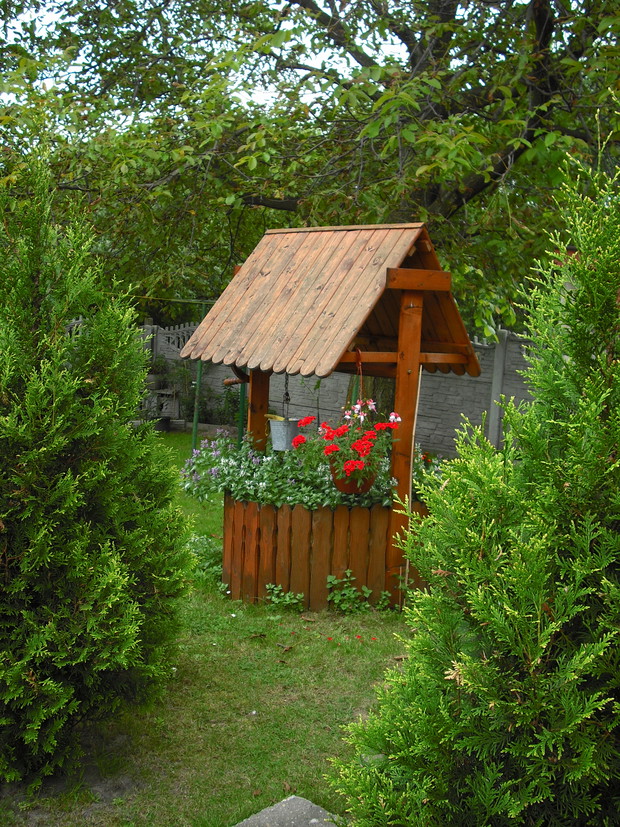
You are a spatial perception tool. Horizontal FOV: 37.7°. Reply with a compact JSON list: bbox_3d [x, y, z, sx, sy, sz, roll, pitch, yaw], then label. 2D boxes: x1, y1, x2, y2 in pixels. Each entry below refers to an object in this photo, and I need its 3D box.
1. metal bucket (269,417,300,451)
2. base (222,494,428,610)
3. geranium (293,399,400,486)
[{"bbox_3d":[-0.151,0.134,5.537,0.190,0.190,0.190,3,7,0],"label":"metal bucket"},{"bbox_3d":[0.060,0.709,5.339,1.220,0.575,1.220,3,7,0],"label":"base"},{"bbox_3d":[0.188,0.154,4.673,0.520,0.430,0.450,3,7,0],"label":"geranium"}]

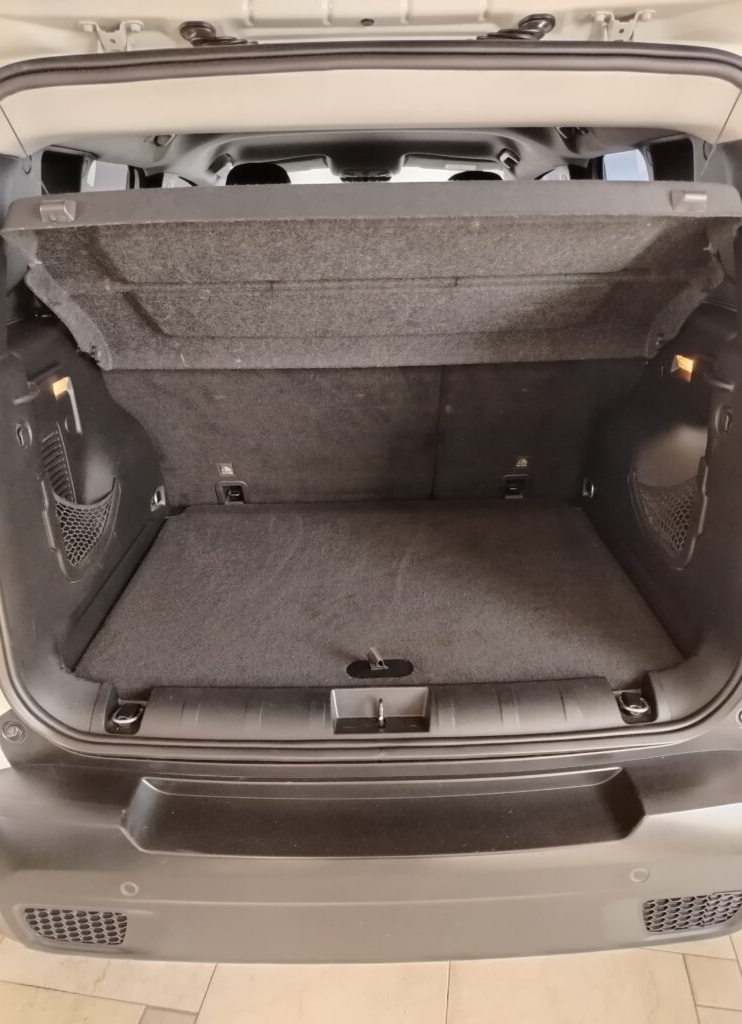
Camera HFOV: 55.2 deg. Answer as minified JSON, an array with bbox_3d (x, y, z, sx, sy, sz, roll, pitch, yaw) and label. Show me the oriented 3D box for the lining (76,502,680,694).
[{"bbox_3d":[0.011,0.142,1.418,0.983,0.040,0.714,-1,25,0],"label":"lining"}]

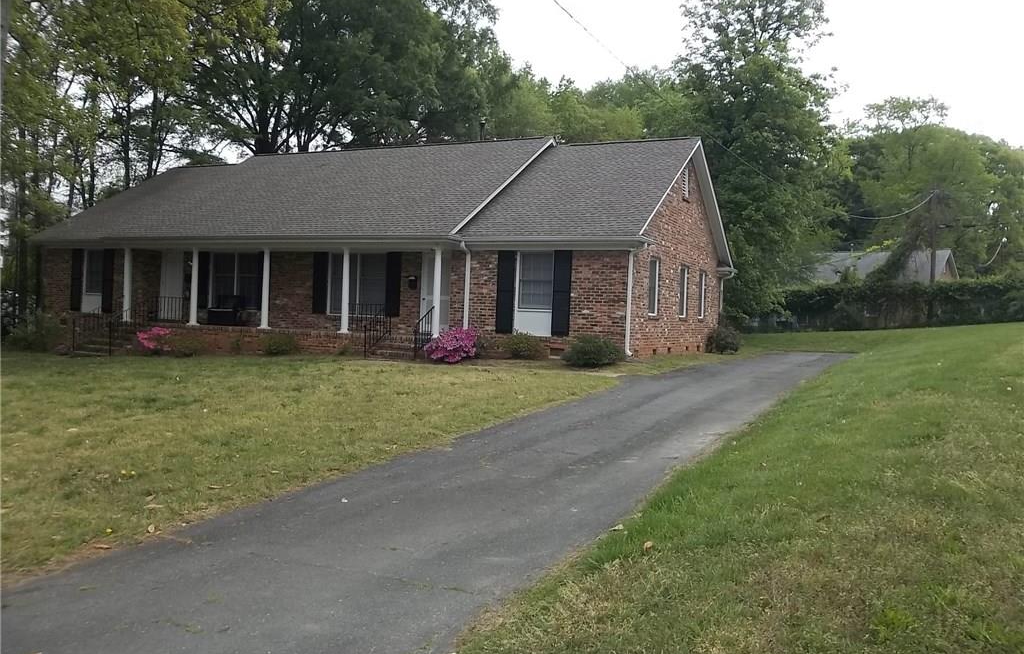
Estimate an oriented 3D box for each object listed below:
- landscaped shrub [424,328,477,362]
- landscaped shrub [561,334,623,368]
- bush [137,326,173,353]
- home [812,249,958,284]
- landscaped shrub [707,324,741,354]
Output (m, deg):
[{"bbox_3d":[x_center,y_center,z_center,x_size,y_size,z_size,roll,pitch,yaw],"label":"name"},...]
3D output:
[{"bbox_3d":[-1.387,0.424,18.305,1.180,0.800,1.000,3,1,26],"label":"landscaped shrub"},{"bbox_3d":[1.648,0.487,16.553,1.200,0.660,1.050,3,1,26],"label":"landscaped shrub"},{"bbox_3d":[-10.081,0.353,22.585,1.050,0.750,0.880,3,1,26],"label":"bush"},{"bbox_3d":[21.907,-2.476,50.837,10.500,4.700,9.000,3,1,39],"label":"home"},{"bbox_3d":[6.091,0.331,23.000,0.980,0.840,0.950,3,1,26],"label":"landscaped shrub"}]

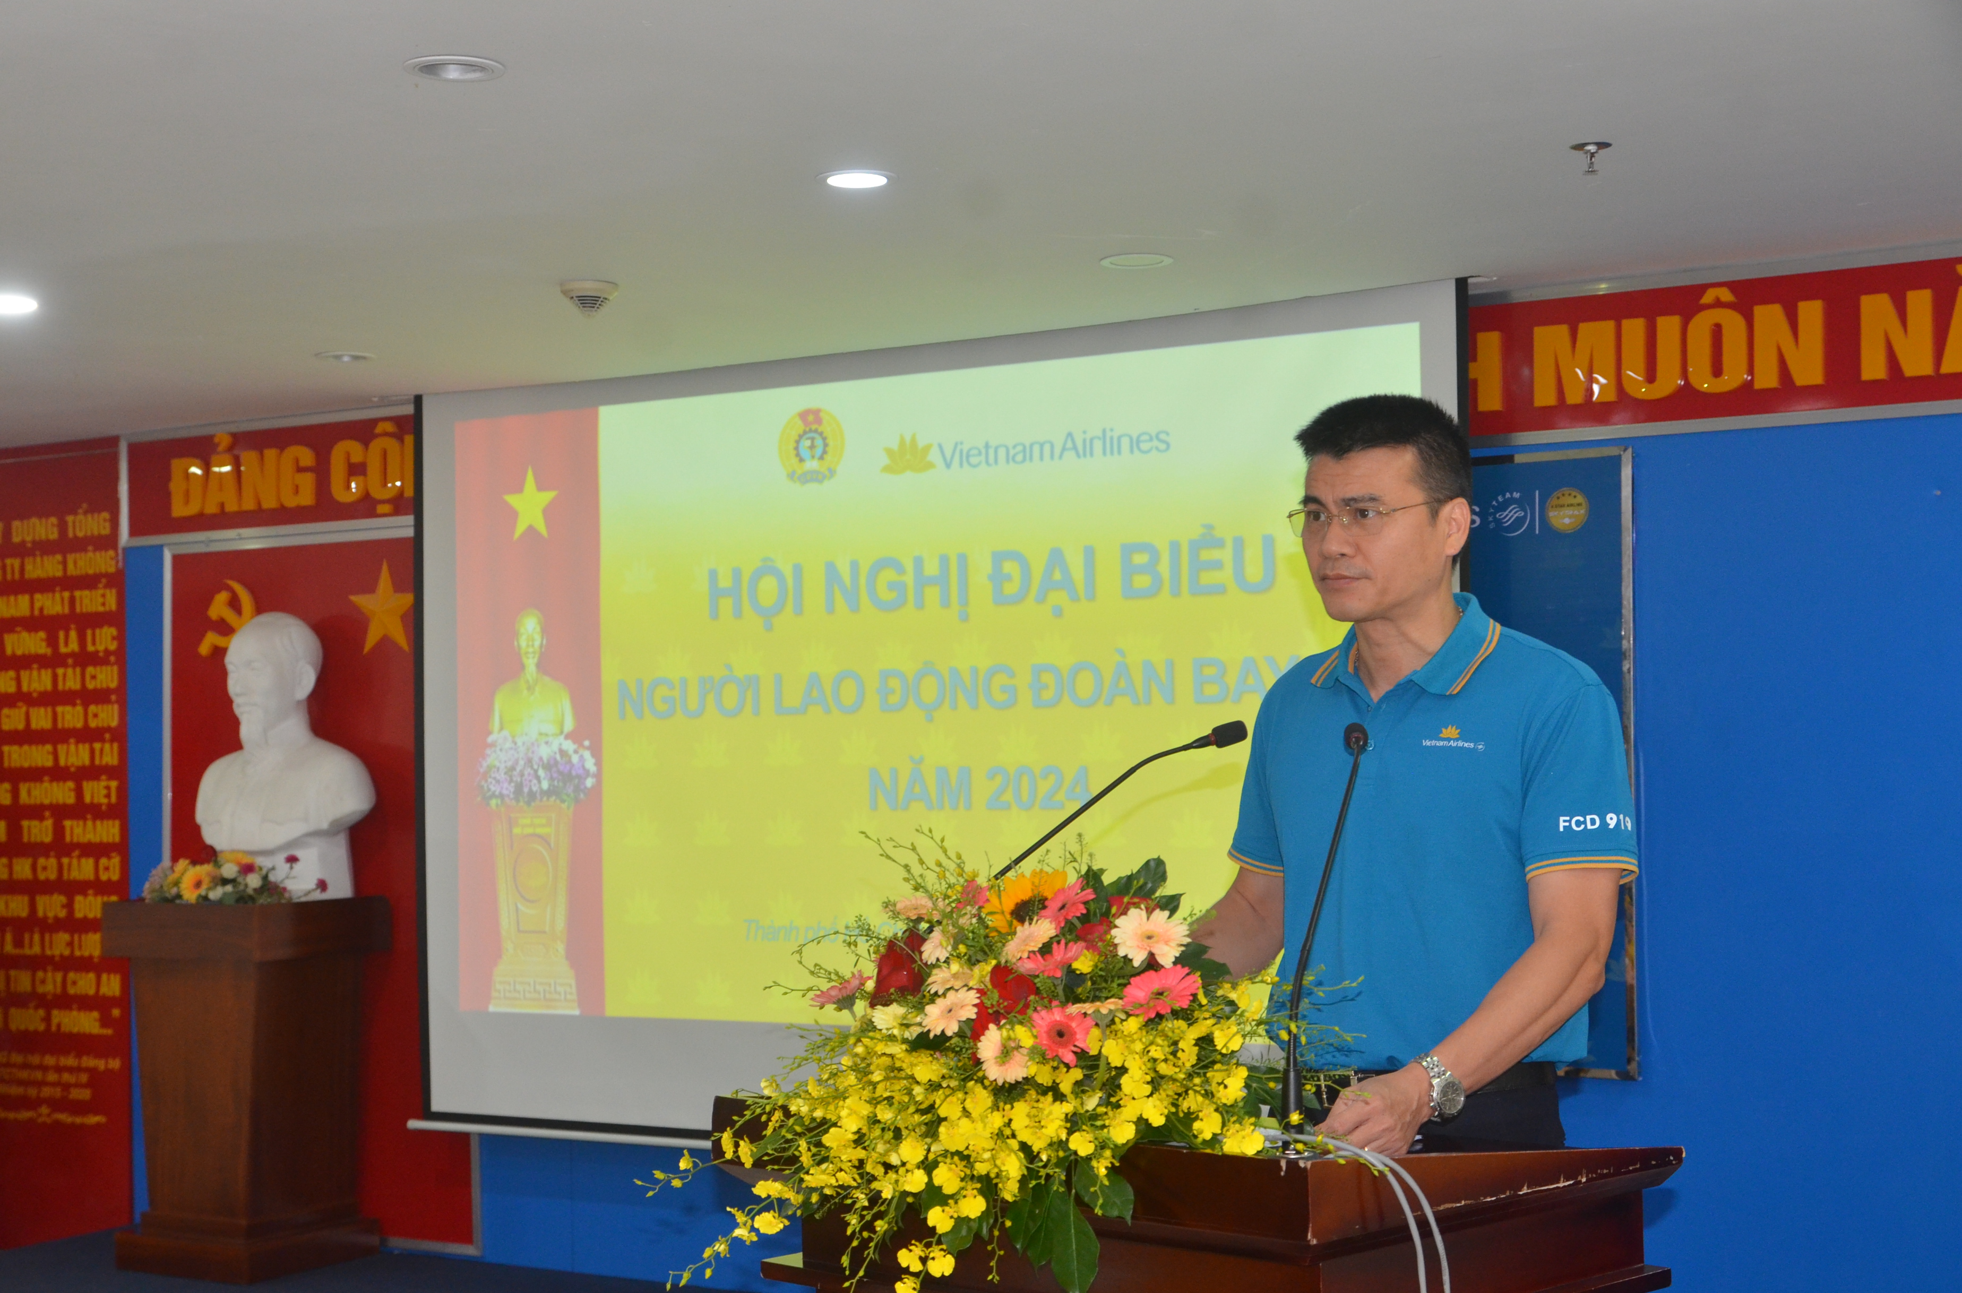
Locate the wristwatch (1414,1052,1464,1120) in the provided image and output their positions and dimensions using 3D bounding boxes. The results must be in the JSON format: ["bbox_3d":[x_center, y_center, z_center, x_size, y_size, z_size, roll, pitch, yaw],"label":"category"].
[{"bbox_3d":[0.434,0.420,2.690,0.040,0.060,0.050,-31,25,-30],"label":"wristwatch"}]

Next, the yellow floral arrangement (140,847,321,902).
[{"bbox_3d":[-2.034,0.618,7.650,0.440,0.160,0.230,-2,-3,32],"label":"yellow floral arrangement"}]

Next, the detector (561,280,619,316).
[{"bbox_3d":[-0.823,-0.730,5.945,0.122,0.060,0.122,-1,-2,0],"label":"detector"}]

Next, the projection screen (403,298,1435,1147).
[{"bbox_3d":[-0.236,0.251,6.833,3.070,1.962,0.050,-2,-3,32],"label":"projection screen"}]

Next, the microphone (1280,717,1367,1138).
[{"bbox_3d":[0.309,0.250,2.535,0.060,0.367,0.200,-1,-2,18],"label":"microphone"}]

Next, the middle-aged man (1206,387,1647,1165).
[{"bbox_3d":[0.420,0.590,2.941,0.530,1.724,0.500,-3,-3,41],"label":"middle-aged man"}]

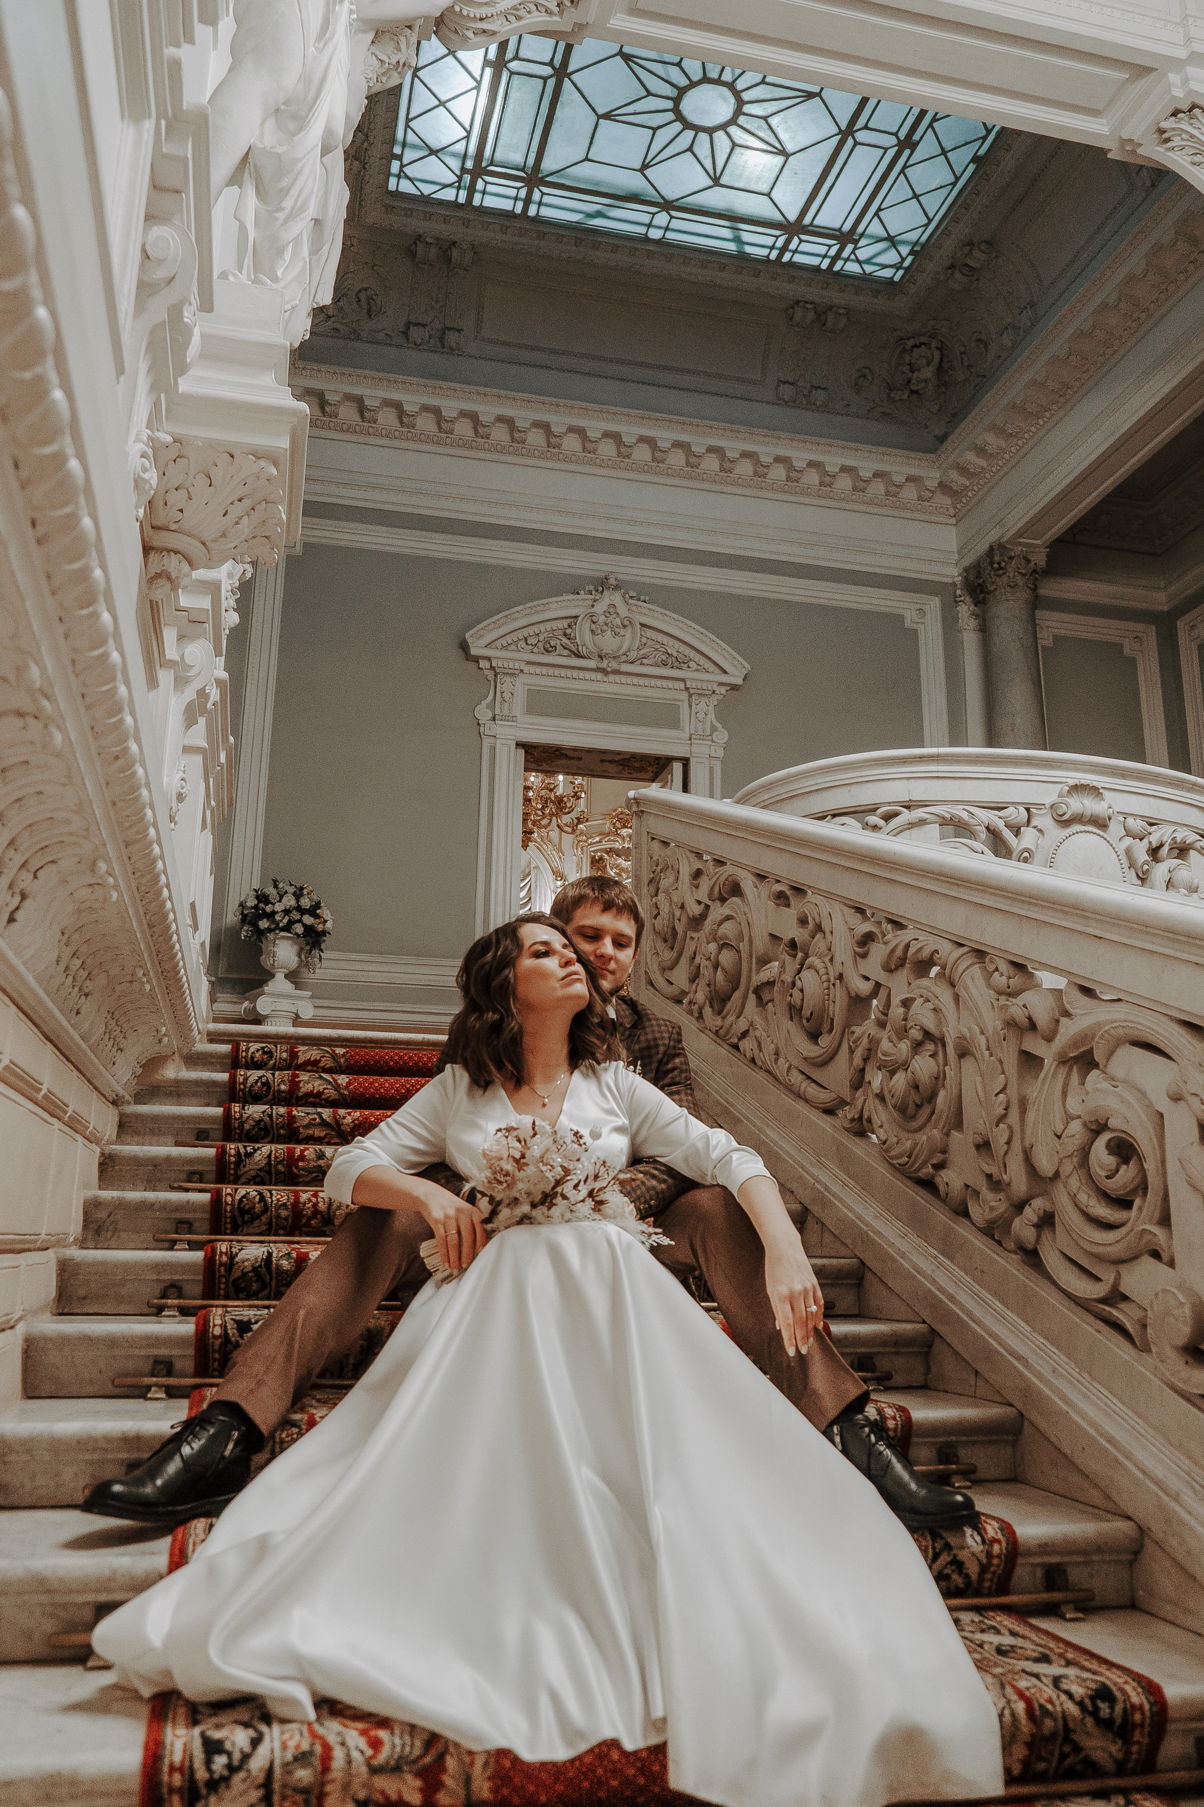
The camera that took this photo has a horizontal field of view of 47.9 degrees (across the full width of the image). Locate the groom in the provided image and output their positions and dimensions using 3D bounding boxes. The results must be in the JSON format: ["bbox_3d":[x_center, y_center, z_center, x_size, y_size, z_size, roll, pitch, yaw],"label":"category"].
[{"bbox_3d":[-0.165,0.418,2.400,1.249,1.131,0.928,4,-14,-13],"label":"groom"}]

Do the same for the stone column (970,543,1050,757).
[{"bbox_3d":[2.869,-0.573,9.230,0.500,4.085,0.500,4,-14,-13],"label":"stone column"}]

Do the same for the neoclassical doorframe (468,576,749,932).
[{"bbox_3d":[0.041,-0.453,8.781,1.917,3.606,0.320,4,-14,-13],"label":"neoclassical doorframe"}]

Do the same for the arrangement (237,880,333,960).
[{"bbox_3d":[-1.853,0.103,7.902,0.545,0.504,0.517,4,-14,-13],"label":"arrangement"}]

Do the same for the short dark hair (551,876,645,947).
[{"bbox_3d":[-0.009,0.025,2.780,0.180,0.170,0.200,8,-6,-12],"label":"short dark hair"}]

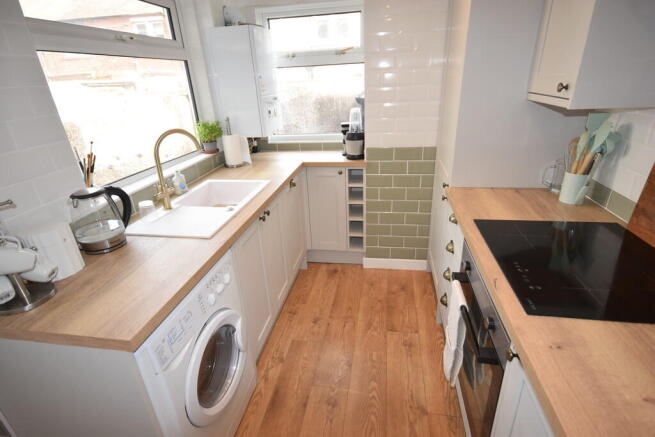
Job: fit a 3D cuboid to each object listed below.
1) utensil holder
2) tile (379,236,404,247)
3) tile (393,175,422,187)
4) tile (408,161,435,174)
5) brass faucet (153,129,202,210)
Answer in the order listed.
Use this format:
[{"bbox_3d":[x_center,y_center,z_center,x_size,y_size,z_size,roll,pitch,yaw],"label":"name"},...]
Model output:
[{"bbox_3d":[1.145,-0.144,1.516,0.096,0.137,0.096,-18,28,-31],"label":"utensil holder"},{"bbox_3d":[0.515,0.190,2.625,0.196,0.099,0.010,2,24,10],"label":"tile"},{"bbox_3d":[0.586,-0.272,2.412,0.199,0.098,0.010,1,24,11],"label":"tile"},{"bbox_3d":[0.683,-0.366,2.377,0.193,0.100,0.009,1,24,10],"label":"tile"},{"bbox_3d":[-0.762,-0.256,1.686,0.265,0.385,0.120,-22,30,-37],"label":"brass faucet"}]

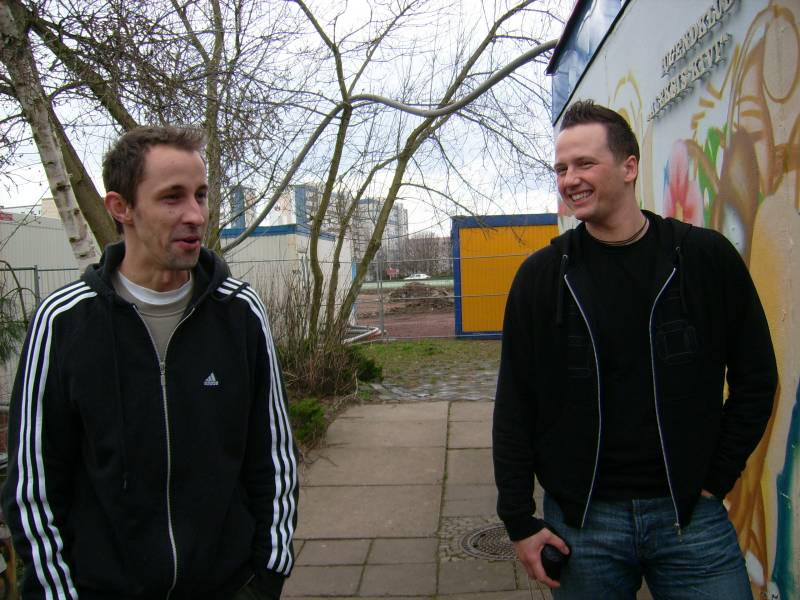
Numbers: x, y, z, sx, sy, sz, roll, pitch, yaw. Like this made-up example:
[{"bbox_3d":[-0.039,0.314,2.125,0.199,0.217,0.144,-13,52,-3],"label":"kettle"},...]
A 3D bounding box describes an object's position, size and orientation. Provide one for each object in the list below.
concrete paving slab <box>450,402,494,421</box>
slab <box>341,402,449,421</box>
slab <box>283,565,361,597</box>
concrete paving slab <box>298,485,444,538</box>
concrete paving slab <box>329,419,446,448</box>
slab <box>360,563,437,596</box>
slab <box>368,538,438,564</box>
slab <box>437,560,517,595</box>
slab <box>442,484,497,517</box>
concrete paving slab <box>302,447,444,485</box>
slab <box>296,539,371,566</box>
[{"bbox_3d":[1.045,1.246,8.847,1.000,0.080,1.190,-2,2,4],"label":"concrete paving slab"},{"bbox_3d":[-0.065,1.282,8.977,1.205,0.080,1.130,-2,2,4],"label":"slab"},{"bbox_3d":[-0.398,1.483,4.191,0.390,0.060,0.405,-2,2,4],"label":"slab"},{"bbox_3d":[-0.327,1.440,5.403,1.190,0.080,1.165,-2,2,4],"label":"concrete paving slab"},{"bbox_3d":[-0.149,1.334,7.801,1.205,0.080,1.230,-2,2,4],"label":"concrete paving slab"},{"bbox_3d":[-0.002,1.470,4.164,0.395,0.060,0.410,-2,2,4],"label":"slab"},{"bbox_3d":[0.020,1.451,4.586,0.395,0.060,0.405,-2,2,4],"label":"slab"},{"bbox_3d":[0.402,1.455,4.165,0.400,0.060,0.410,-2,2,4],"label":"slab"},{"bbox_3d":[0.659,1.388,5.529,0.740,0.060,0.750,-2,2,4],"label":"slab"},{"bbox_3d":[-0.240,1.388,6.586,1.195,0.080,1.200,-2,2,4],"label":"concrete paving slab"},{"bbox_3d":[-0.376,1.465,4.607,0.395,0.060,0.410,-2,2,4],"label":"slab"}]

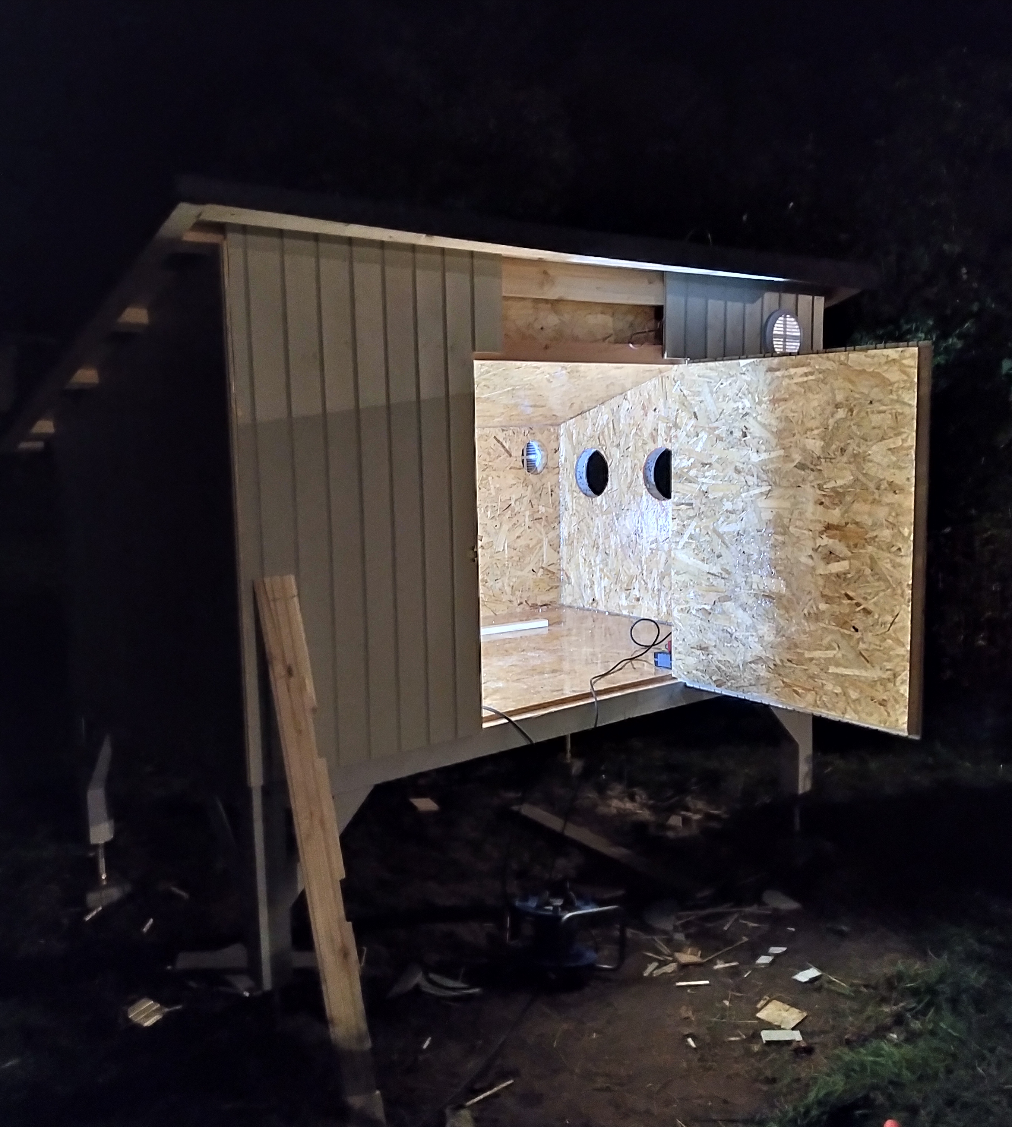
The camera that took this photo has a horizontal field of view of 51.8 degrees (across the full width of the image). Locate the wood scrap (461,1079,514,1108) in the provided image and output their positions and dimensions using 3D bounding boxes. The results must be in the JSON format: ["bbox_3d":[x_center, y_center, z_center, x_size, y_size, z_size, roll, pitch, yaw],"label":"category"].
[{"bbox_3d":[-0.040,1.282,2.523,0.145,0.010,0.012,-7,9,-35],"label":"wood scrap"}]

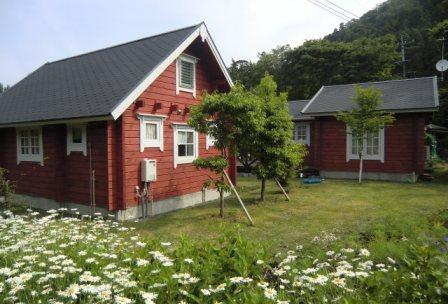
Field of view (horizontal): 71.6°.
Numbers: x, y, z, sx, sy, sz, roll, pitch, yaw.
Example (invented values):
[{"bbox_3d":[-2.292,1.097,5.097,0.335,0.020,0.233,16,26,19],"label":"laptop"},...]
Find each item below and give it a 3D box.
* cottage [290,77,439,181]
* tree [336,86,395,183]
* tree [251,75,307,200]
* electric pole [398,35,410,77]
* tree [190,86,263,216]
[{"bbox_3d":[6.506,-1.114,15.199,6.300,4.450,6.100,1,2,32],"label":"cottage"},{"bbox_3d":[5.508,-0.650,12.027,2.120,3.750,1.950,1,2,25],"label":"tree"},{"bbox_3d":[1.585,-0.422,9.312,1.700,3.770,1.620,0,2,10],"label":"tree"},{"bbox_3d":[18.741,-6.117,32.202,1.100,12.000,0.700,-2,2,33],"label":"electric pole"},{"bbox_3d":[0.061,-0.036,7.510,1.740,3.270,1.600,0,2,0],"label":"tree"}]

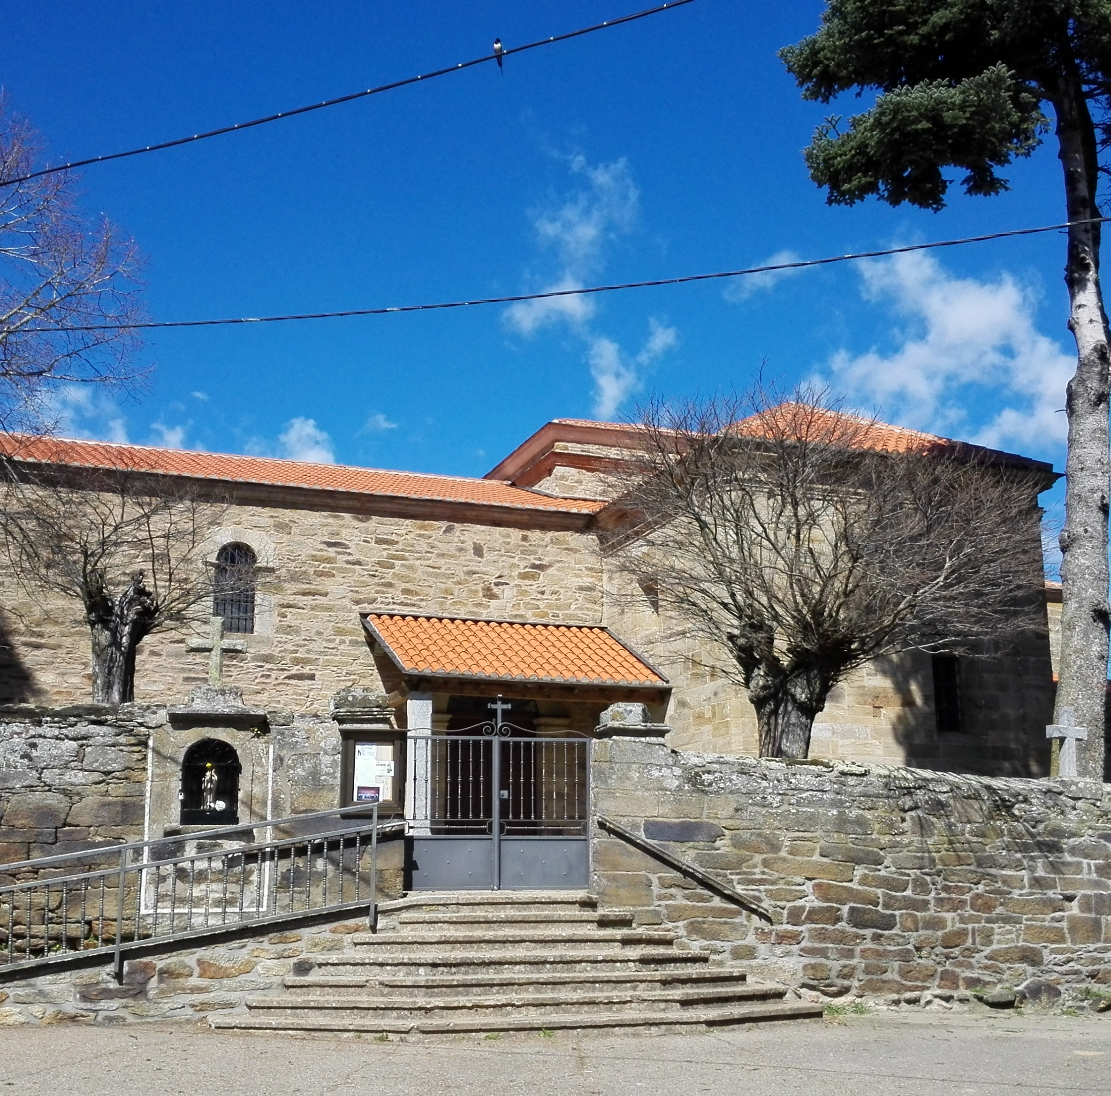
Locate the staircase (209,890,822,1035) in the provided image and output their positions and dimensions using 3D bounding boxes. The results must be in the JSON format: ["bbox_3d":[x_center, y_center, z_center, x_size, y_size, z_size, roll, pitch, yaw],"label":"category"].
[{"bbox_3d":[-0.336,3.574,12.688,5.150,1.020,2.200,2,-11,-10],"label":"staircase"}]

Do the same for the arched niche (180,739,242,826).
[{"bbox_3d":[-3.258,2.228,13.725,0.550,0.800,0.320,2,-11,-8],"label":"arched niche"}]

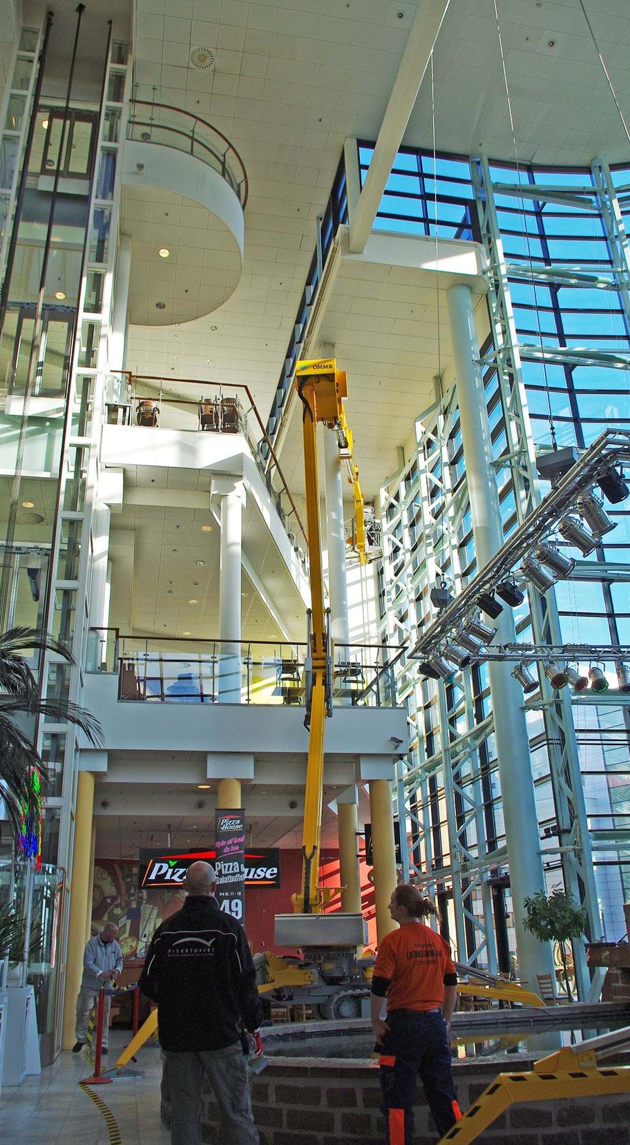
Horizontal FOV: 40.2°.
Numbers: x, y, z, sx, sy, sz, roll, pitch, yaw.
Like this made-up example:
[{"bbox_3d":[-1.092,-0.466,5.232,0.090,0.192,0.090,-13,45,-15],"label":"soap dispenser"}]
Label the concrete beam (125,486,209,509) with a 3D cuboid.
[{"bbox_3d":[-3.051,-1.453,17.585,1.850,0.420,0.300,3,-24,-11],"label":"concrete beam"}]

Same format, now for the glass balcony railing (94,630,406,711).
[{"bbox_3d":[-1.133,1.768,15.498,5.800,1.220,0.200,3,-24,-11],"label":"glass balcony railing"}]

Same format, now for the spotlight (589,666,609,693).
[{"bbox_3d":[5.036,1.894,15.300,0.260,0.420,0.270,-5,-67,8],"label":"spotlight"}]

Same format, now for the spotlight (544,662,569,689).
[{"bbox_3d":[4.258,1.802,15.190,0.260,0.420,0.270,2,-67,-10],"label":"spotlight"}]

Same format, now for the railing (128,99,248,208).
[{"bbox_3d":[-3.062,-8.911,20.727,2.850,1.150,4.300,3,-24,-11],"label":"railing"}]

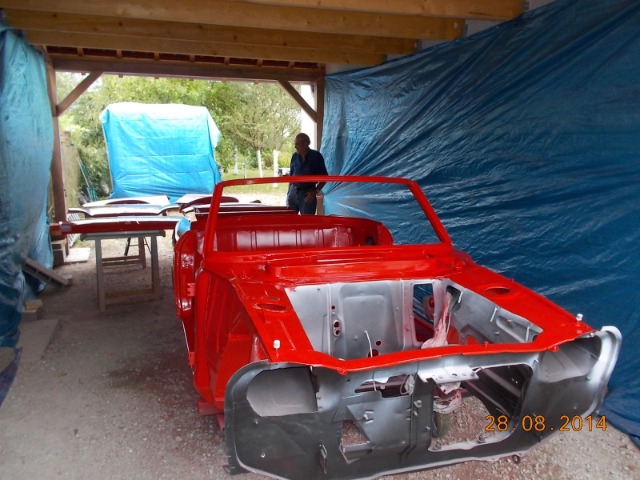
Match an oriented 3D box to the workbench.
[{"bbox_3d":[-2.035,0.200,5.487,1.120,0.840,0.560,-4,10,-22],"label":"workbench"}]

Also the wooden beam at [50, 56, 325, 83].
[{"bbox_3d":[-1.806,-2.512,7.894,3.940,0.210,0.130,-3,10,-18],"label":"wooden beam"}]

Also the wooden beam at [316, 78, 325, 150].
[{"bbox_3d":[0.006,-1.229,8.700,0.125,2.660,0.125,-3,10,-18],"label":"wooden beam"}]

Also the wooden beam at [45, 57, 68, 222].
[{"bbox_3d":[-3.678,-1.097,7.505,0.125,2.760,0.125,-3,10,-18],"label":"wooden beam"}]

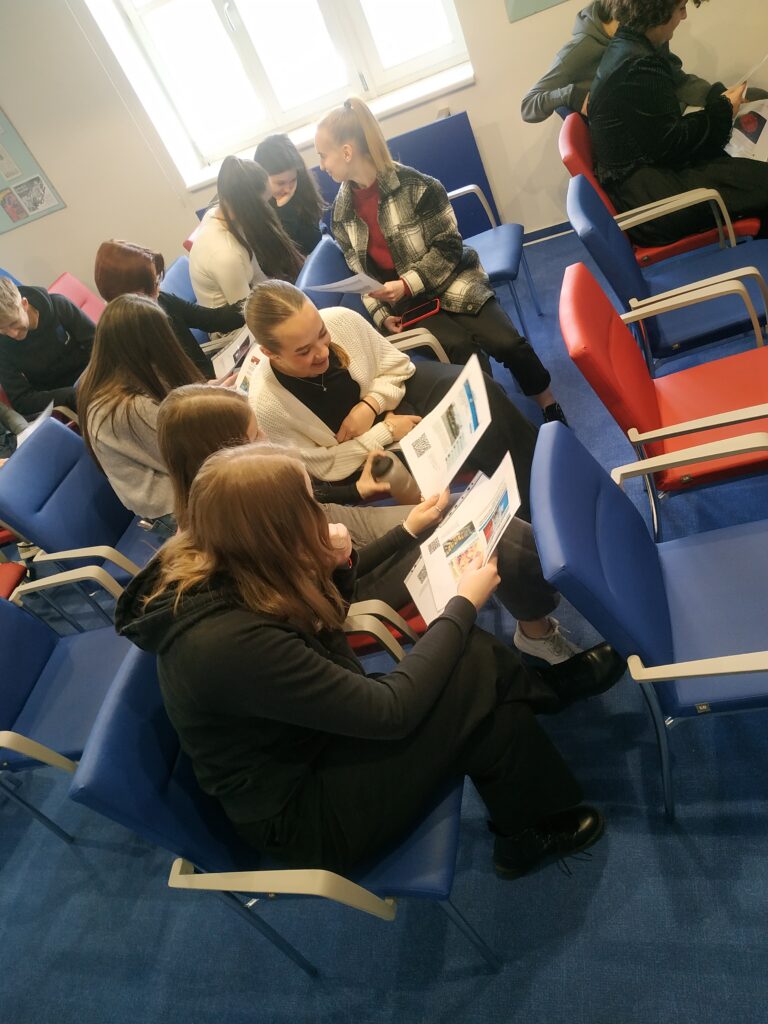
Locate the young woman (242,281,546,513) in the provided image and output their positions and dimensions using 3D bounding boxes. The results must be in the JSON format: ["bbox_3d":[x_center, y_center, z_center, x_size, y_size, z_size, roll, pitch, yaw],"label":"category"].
[{"bbox_3d":[0.107,-0.269,2.244,0.850,1.170,0.580,2,48,32],"label":"young woman"}]

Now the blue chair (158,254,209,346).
[{"bbox_3d":[-0.605,-0.833,3.497,0.605,0.905,0.575,-9,43,23],"label":"blue chair"}]

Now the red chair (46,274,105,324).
[{"bbox_3d":[-1.487,-1.001,4.209,0.605,0.905,0.575,-9,43,23],"label":"red chair"}]

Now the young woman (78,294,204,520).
[{"bbox_3d":[-0.633,-0.314,2.761,0.800,1.140,0.520,-29,39,0],"label":"young woman"}]

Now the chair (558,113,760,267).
[{"bbox_3d":[1.104,-1.130,2.797,0.605,0.905,0.575,-9,43,23],"label":"chair"}]

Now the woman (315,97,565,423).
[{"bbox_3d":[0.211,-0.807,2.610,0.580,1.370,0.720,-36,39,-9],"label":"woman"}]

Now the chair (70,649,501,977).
[{"bbox_3d":[-0.117,0.621,1.619,0.605,0.905,0.575,-11,42,20],"label":"chair"}]

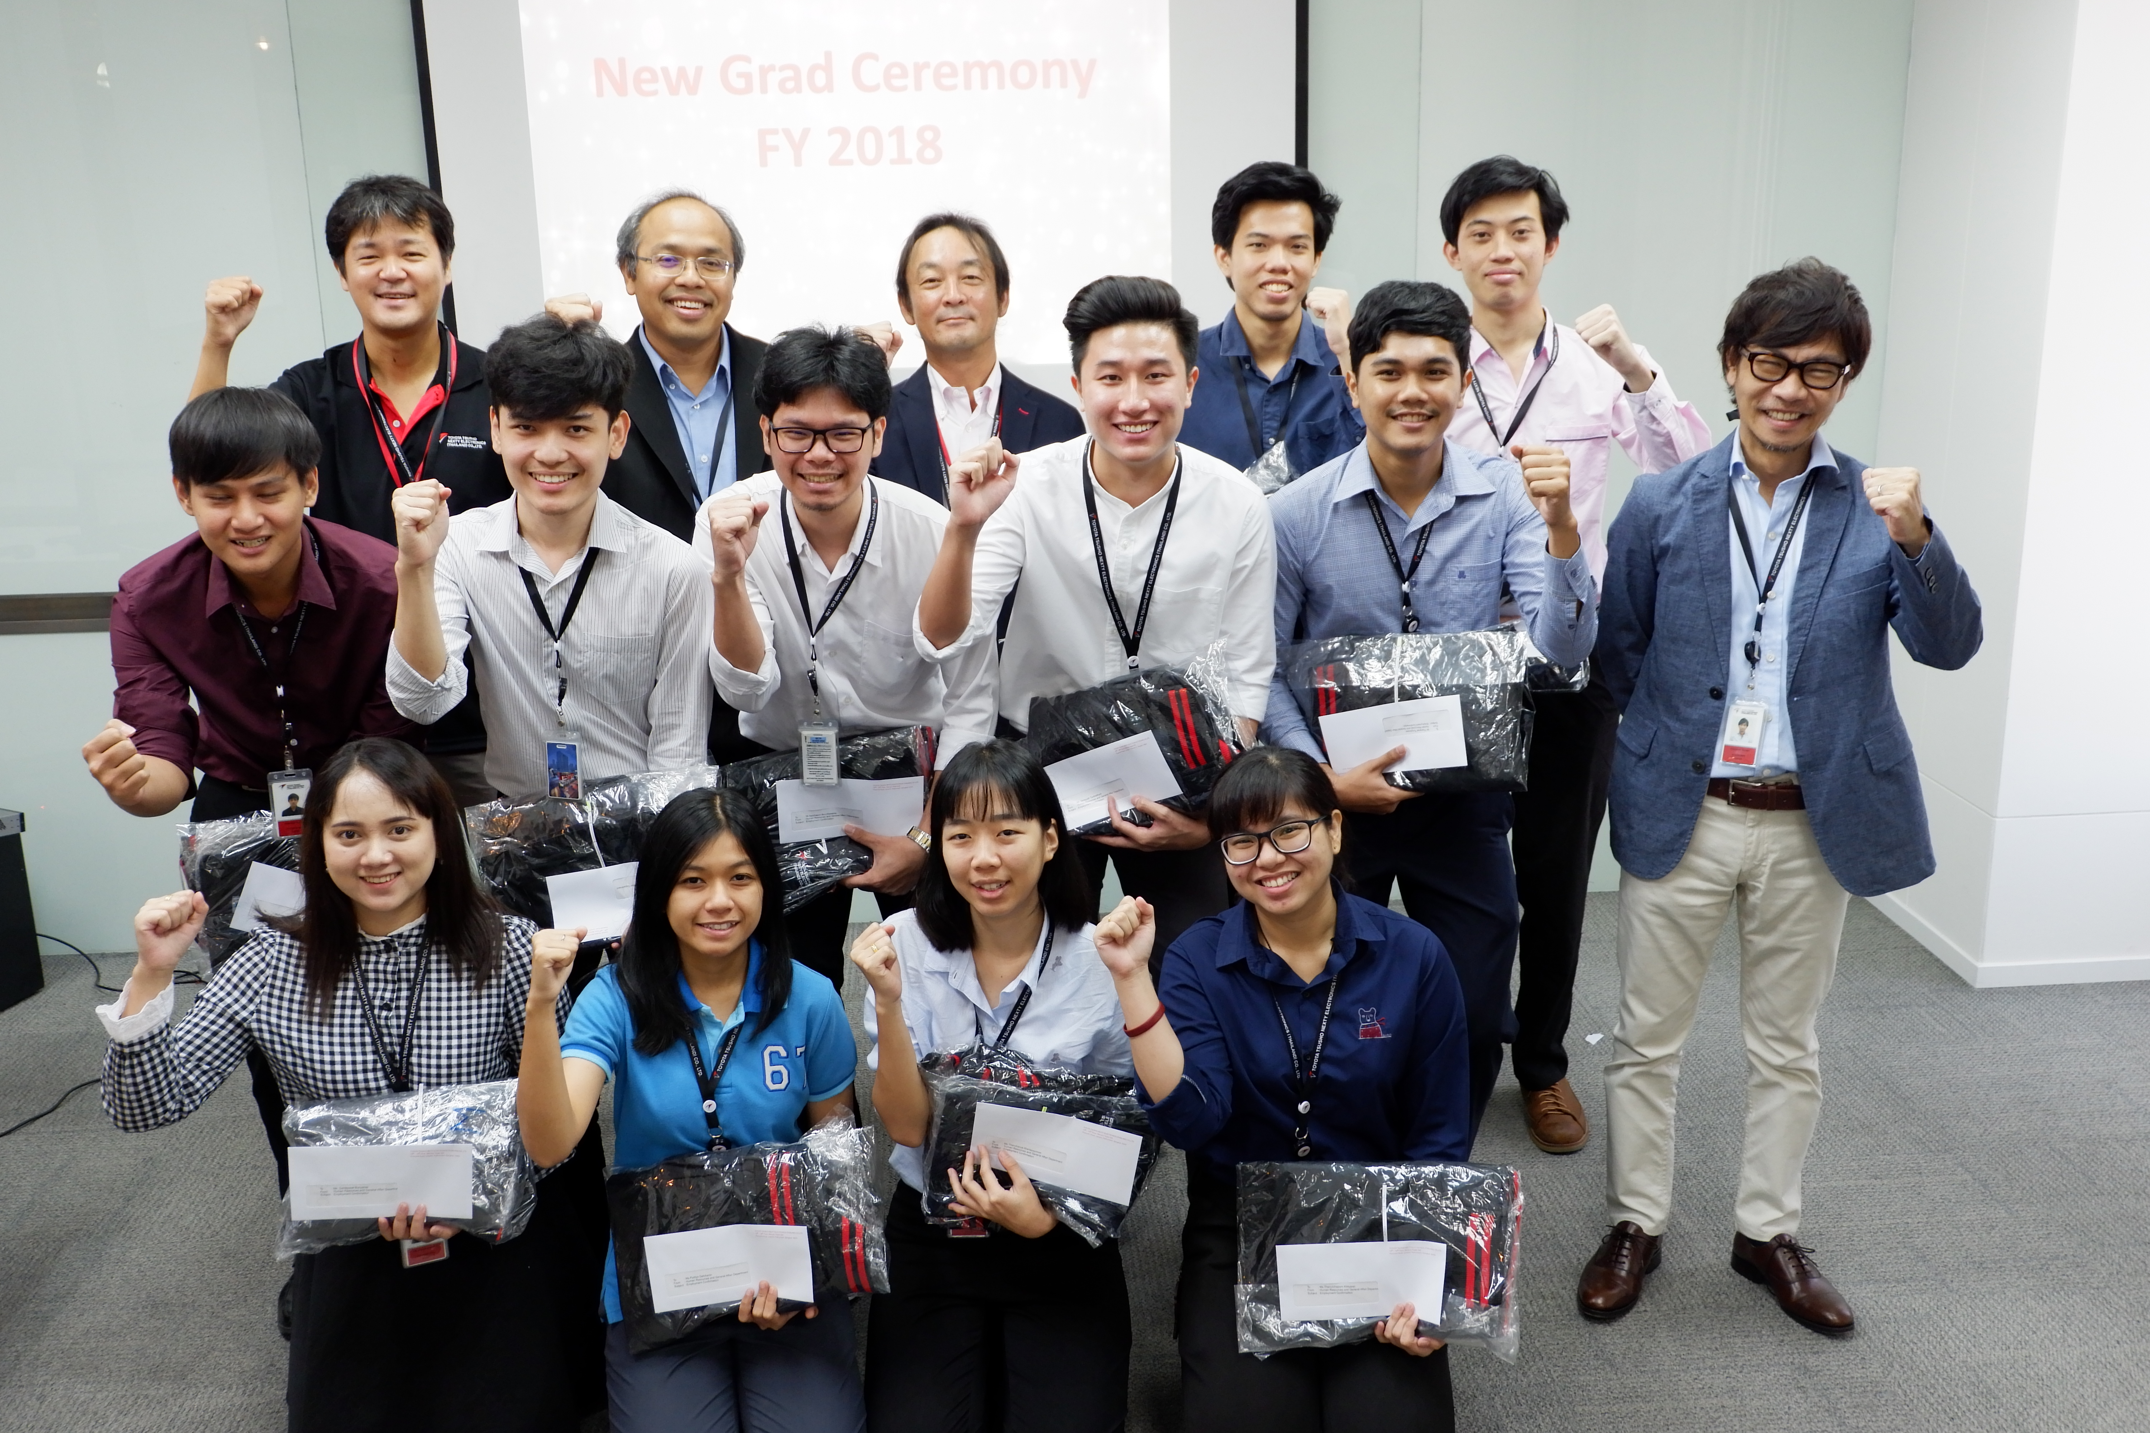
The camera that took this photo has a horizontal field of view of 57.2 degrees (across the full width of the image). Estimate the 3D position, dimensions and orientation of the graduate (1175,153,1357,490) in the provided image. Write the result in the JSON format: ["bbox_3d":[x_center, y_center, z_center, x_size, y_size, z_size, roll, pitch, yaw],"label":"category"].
[{"bbox_3d":[0.349,-0.049,3.543,0.530,1.800,0.430,0,15,6],"label":"graduate"}]

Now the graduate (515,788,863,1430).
[{"bbox_3d":[-0.462,0.570,2.666,0.450,1.060,0.620,-3,15,-8],"label":"graduate"}]

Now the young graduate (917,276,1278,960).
[{"bbox_3d":[0.048,0.143,3.188,0.570,1.620,0.520,-2,15,-3],"label":"young graduate"}]

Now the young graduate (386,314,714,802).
[{"bbox_3d":[-0.721,0.197,2.999,0.480,1.620,0.500,-4,15,-12],"label":"young graduate"}]

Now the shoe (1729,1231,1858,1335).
[{"bbox_3d":[1.163,0.899,3.201,0.100,0.100,0.272,-7,15,-19],"label":"shoe"}]

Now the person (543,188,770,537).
[{"bbox_3d":[-0.661,-0.019,3.511,0.500,1.770,0.420,-3,15,-8],"label":"person"}]

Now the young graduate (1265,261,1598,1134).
[{"bbox_3d":[0.548,0.136,3.190,0.550,1.610,0.520,0,15,7],"label":"young graduate"}]

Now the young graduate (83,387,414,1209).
[{"bbox_3d":[-1.250,0.228,3.213,0.570,1.500,0.550,-7,16,-21],"label":"young graduate"}]

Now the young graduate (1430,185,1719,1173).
[{"bbox_3d":[0.863,-0.083,3.610,0.570,1.810,0.430,1,15,9],"label":"young graduate"}]

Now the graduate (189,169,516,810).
[{"bbox_3d":[-1.191,-0.039,3.574,0.560,1.800,0.420,-5,15,-13],"label":"graduate"}]

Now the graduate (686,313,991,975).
[{"bbox_3d":[-0.331,0.176,3.120,0.480,1.590,0.550,-3,15,-6],"label":"graduate"}]

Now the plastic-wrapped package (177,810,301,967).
[{"bbox_3d":[-1.135,0.264,2.950,0.360,0.250,0.070,-12,7,-12],"label":"plastic-wrapped package"}]

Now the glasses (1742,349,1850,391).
[{"bbox_3d":[1.030,-0.499,2.813,0.143,0.047,0.143,12,25,16],"label":"glasses"}]

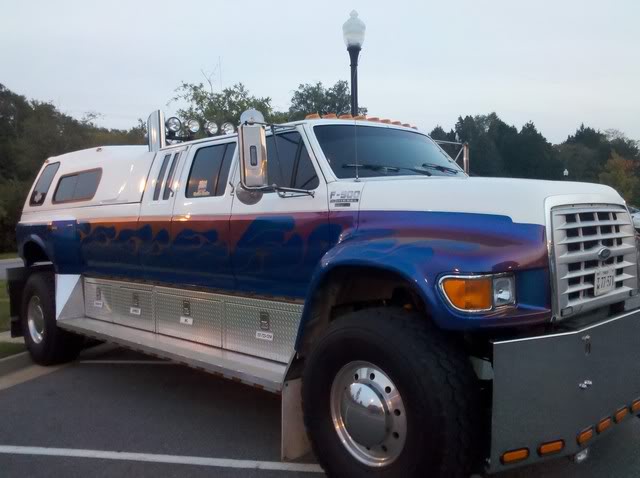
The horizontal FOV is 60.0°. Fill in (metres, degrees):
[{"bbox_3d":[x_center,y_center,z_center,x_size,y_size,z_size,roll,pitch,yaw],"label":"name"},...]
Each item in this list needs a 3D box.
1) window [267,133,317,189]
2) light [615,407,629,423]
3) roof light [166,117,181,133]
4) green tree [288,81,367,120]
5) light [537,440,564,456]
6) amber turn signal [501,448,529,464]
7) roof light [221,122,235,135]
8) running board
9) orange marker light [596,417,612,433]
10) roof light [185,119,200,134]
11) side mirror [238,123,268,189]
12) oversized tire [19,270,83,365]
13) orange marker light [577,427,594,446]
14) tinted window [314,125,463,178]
[{"bbox_3d":[-0.290,-0.571,4.134,0.880,0.460,0.050,0,-16,44],"label":"window"},{"bbox_3d":[1.748,1.019,3.210,0.155,0.056,0.030,-3,2,-39],"label":"light"},{"bbox_3d":[-1.455,-1.135,5.500,0.145,0.150,0.085,-3,2,-45],"label":"roof light"},{"bbox_3d":[0.406,-3.200,30.000,5.200,9.700,5.200,-1,1,0],"label":"green tree"},{"bbox_3d":[1.133,1.024,2.710,0.160,0.056,0.027,-2,2,-24],"label":"light"},{"bbox_3d":[0.936,1.040,2.645,0.160,0.056,0.030,-2,1,-22],"label":"amber turn signal"},{"bbox_3d":[-0.994,-1.189,5.970,0.130,0.130,0.085,-3,2,-45],"label":"roof light"},{"bbox_3d":[-1.483,0.939,5.036,3.860,0.075,0.335,0,2,45],"label":"running board"},{"bbox_3d":[1.557,1.017,3.030,0.160,0.056,0.027,-3,2,-43],"label":"orange marker light"},{"bbox_3d":[-1.290,-1.138,5.611,0.090,0.137,0.130,0,2,45],"label":"roof light"},{"bbox_3d":[-0.430,-0.533,3.580,0.178,0.410,0.085,-3,1,-9],"label":"side mirror"},{"bbox_3d":[-3.359,0.994,6.956,0.410,1.120,1.120,-3,2,-45],"label":"oversized tire"},{"bbox_3d":[1.368,1.018,2.850,0.160,0.056,0.027,-3,2,-43],"label":"orange marker light"},{"bbox_3d":[0.614,-0.652,4.413,1.500,0.530,0.150,-3,-35,-44],"label":"tinted window"}]

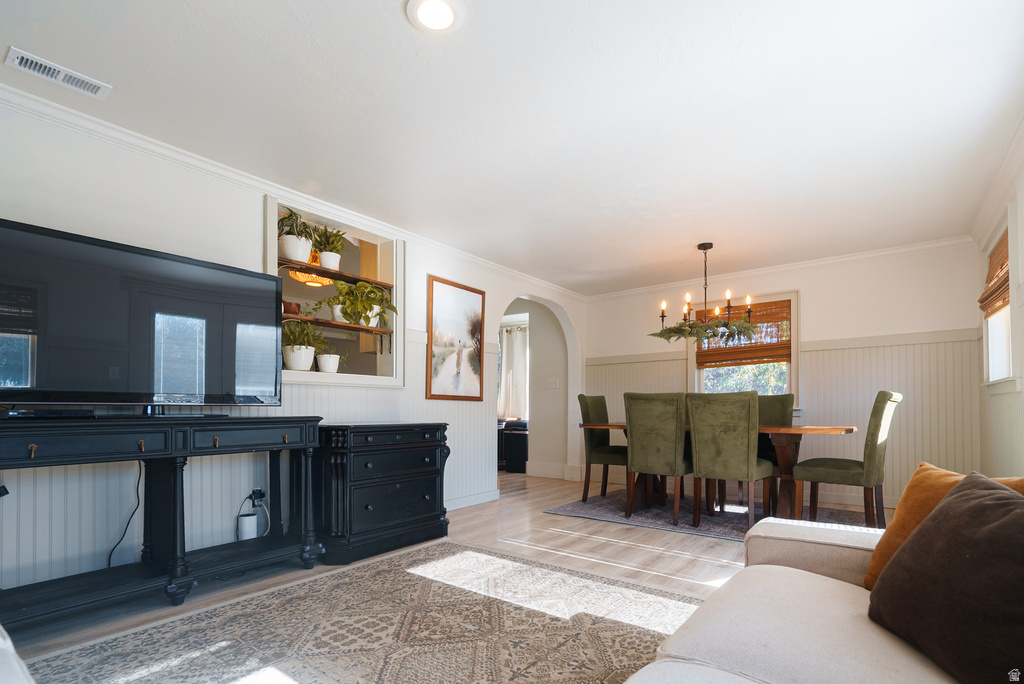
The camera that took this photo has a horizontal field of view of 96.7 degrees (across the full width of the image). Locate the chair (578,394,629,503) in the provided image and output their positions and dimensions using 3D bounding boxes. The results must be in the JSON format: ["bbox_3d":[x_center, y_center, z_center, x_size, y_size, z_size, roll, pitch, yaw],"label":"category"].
[{"bbox_3d":[1.000,1.045,4.460,0.600,1.030,0.470,-5,-8,38],"label":"chair"}]

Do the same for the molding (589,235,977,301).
[{"bbox_3d":[2.361,-0.672,4.619,3.430,0.075,0.065,-4,-7,32],"label":"molding"}]

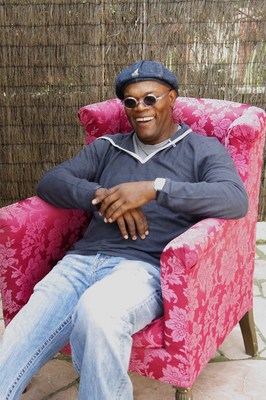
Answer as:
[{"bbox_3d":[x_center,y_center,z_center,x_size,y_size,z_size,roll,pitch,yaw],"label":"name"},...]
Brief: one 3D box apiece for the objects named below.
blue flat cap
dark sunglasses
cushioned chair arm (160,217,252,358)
[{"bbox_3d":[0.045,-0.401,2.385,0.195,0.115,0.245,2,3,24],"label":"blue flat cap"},{"bbox_3d":[0.046,-0.331,2.330,0.135,0.045,0.130,0,20,27],"label":"dark sunglasses"},{"bbox_3d":[0.263,0.238,2.424,0.140,0.400,0.520,12,25,26],"label":"cushioned chair arm"}]

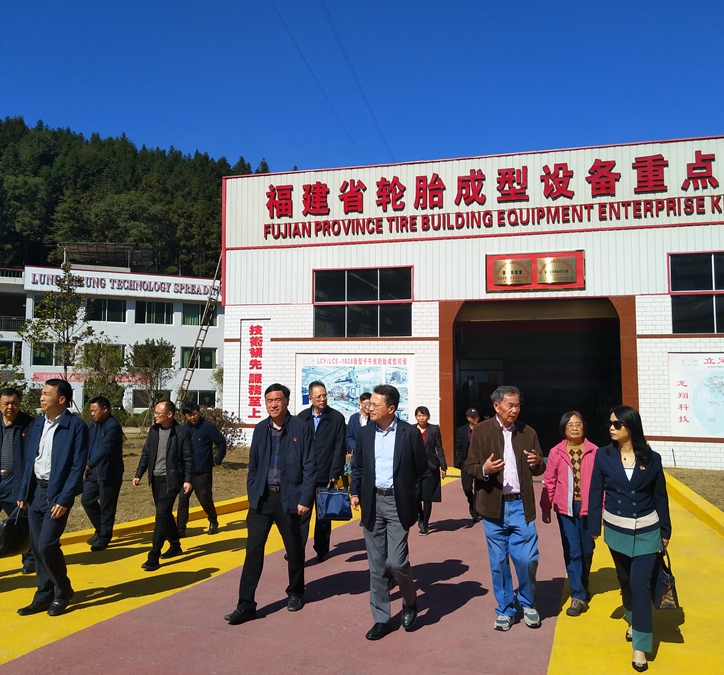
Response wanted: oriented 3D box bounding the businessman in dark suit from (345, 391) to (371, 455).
[{"bbox_3d":[0.027,1.610,8.657,0.540,1.780,0.420,0,-6,7],"label":"businessman in dark suit"}]

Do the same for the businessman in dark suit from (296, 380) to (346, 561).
[{"bbox_3d":[-0.469,1.346,6.755,0.580,1.810,0.480,0,-6,14],"label":"businessman in dark suit"}]

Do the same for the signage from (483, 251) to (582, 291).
[{"bbox_3d":[4.258,-1.626,16.699,2.390,1.000,0.100,-1,-6,17],"label":"signage"}]

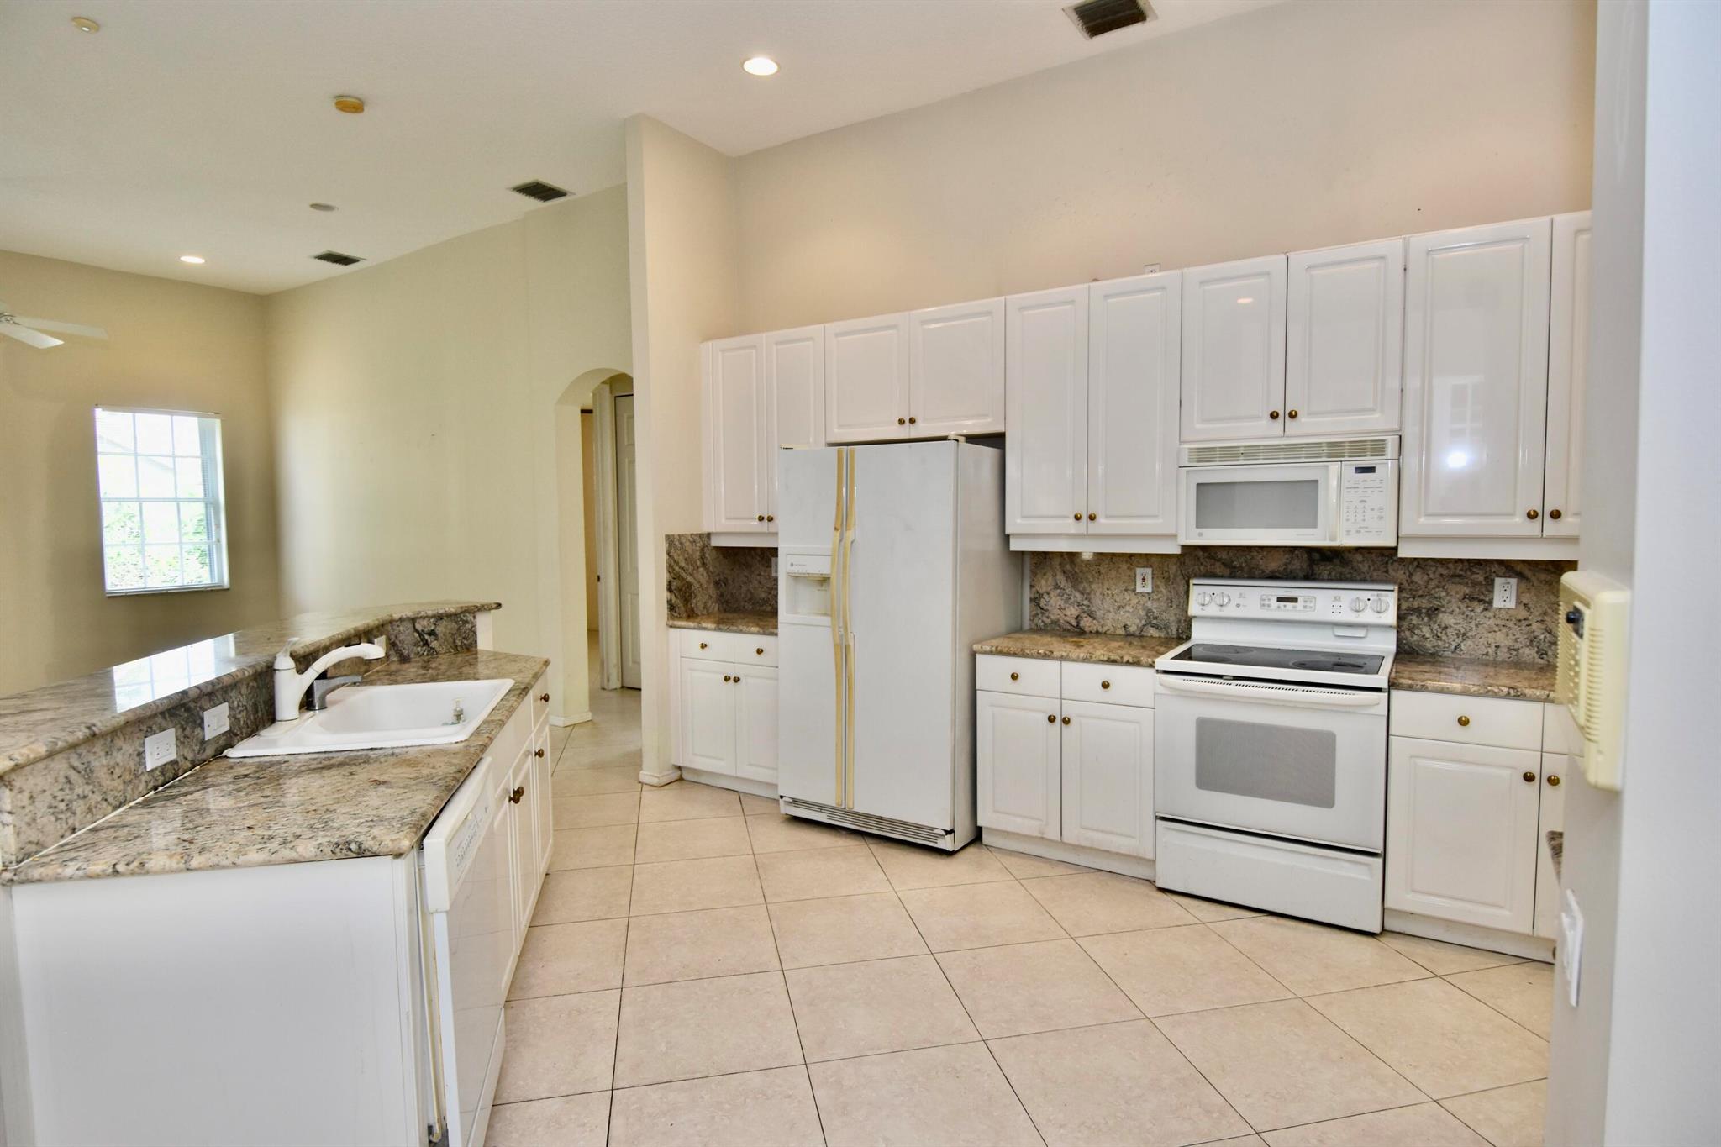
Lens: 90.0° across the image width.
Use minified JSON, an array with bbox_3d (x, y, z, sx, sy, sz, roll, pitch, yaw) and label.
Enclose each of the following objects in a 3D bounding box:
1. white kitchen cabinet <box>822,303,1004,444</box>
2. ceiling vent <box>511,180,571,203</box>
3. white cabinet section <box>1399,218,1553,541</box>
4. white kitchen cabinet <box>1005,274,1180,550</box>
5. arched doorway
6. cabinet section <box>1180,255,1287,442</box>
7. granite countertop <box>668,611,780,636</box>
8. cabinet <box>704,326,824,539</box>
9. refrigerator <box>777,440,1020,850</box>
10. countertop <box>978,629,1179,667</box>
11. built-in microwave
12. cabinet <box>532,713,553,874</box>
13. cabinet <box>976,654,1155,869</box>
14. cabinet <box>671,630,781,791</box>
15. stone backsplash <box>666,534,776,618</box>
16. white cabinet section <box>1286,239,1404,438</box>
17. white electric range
[{"bbox_3d":[0.324,-0.959,4.274,0.970,0.605,0.325,2,4,32],"label":"white kitchen cabinet"},{"bbox_3d":[-2.092,-2.492,5.632,0.300,0.025,0.300,2,4,32],"label":"ceiling vent"},{"bbox_3d":[2.218,-0.671,3.137,0.412,1.068,0.330,2,4,32],"label":"white cabinet section"},{"bbox_3d":[1.070,-0.681,3.853,0.760,1.119,0.326,2,4,32],"label":"white kitchen cabinet"},{"bbox_3d":[-1.667,-0.137,5.889,0.885,2.465,0.220,2,4,32],"label":"arched doorway"},{"bbox_3d":[1.553,-0.882,3.534,0.381,0.686,0.330,2,4,32],"label":"cabinet section"},{"bbox_3d":[-0.530,0.268,4.714,0.870,0.037,0.647,2,4,32],"label":"granite countertop"},{"bbox_3d":[-0.448,-0.738,4.794,0.846,1.109,0.326,2,4,32],"label":"cabinet"},{"bbox_3d":[0.183,0.303,4.143,0.915,1.774,0.790,2,4,32],"label":"refrigerator"},{"bbox_3d":[0.979,0.320,3.779,0.771,0.037,0.647,2,4,32],"label":"countertop"},{"bbox_3d":[1.702,-0.318,3.435,0.758,0.407,0.365,2,4,32],"label":"built-in microwave"},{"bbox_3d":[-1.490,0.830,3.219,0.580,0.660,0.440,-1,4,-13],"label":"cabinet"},{"bbox_3d":[0.991,0.772,3.812,0.750,0.871,0.623,2,4,32],"label":"cabinet"},{"bbox_3d":[-0.510,0.721,4.742,0.820,0.871,0.623,2,4,32],"label":"cabinet"},{"bbox_3d":[-0.584,0.014,4.747,0.795,0.461,0.590,2,4,32],"label":"stone backsplash"},{"bbox_3d":[1.878,-0.872,3.334,0.383,0.686,0.330,2,4,32],"label":"white cabinet section"},{"bbox_3d":[1.607,0.641,3.331,0.763,1.178,0.700,2,4,32],"label":"white electric range"}]

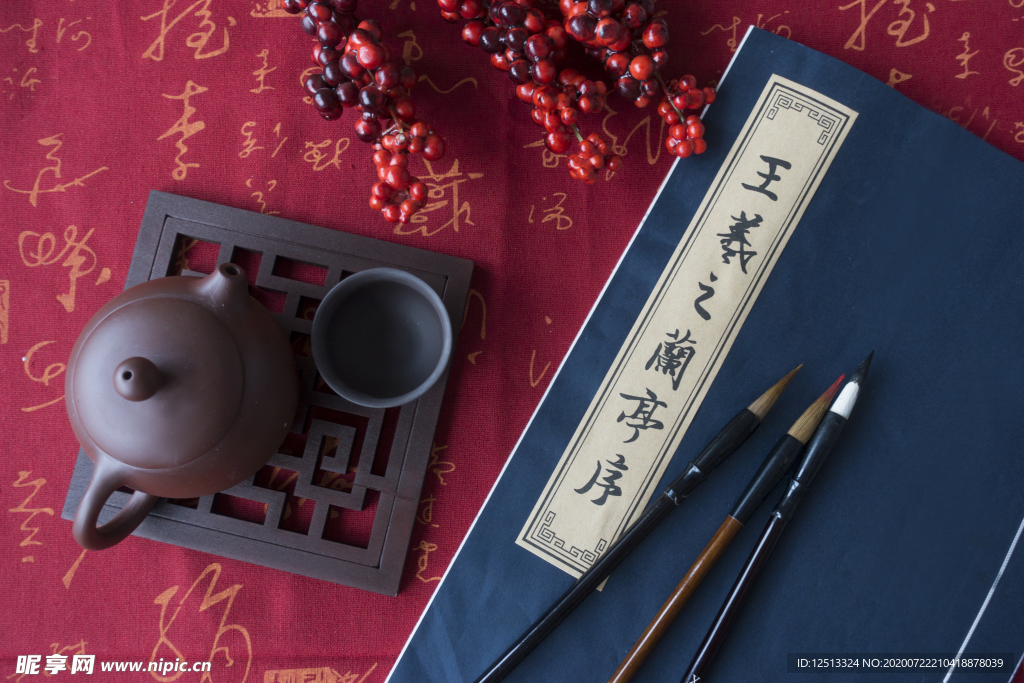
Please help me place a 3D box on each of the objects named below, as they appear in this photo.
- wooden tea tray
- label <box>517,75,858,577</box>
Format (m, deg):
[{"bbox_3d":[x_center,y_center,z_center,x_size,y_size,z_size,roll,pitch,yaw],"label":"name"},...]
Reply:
[{"bbox_3d":[-0.098,0.019,0.364,0.138,0.011,0.138,13,84,2],"label":"wooden tea tray"},{"bbox_3d":[0.073,-0.007,0.361,0.039,0.001,0.224,29,85,6],"label":"label"}]

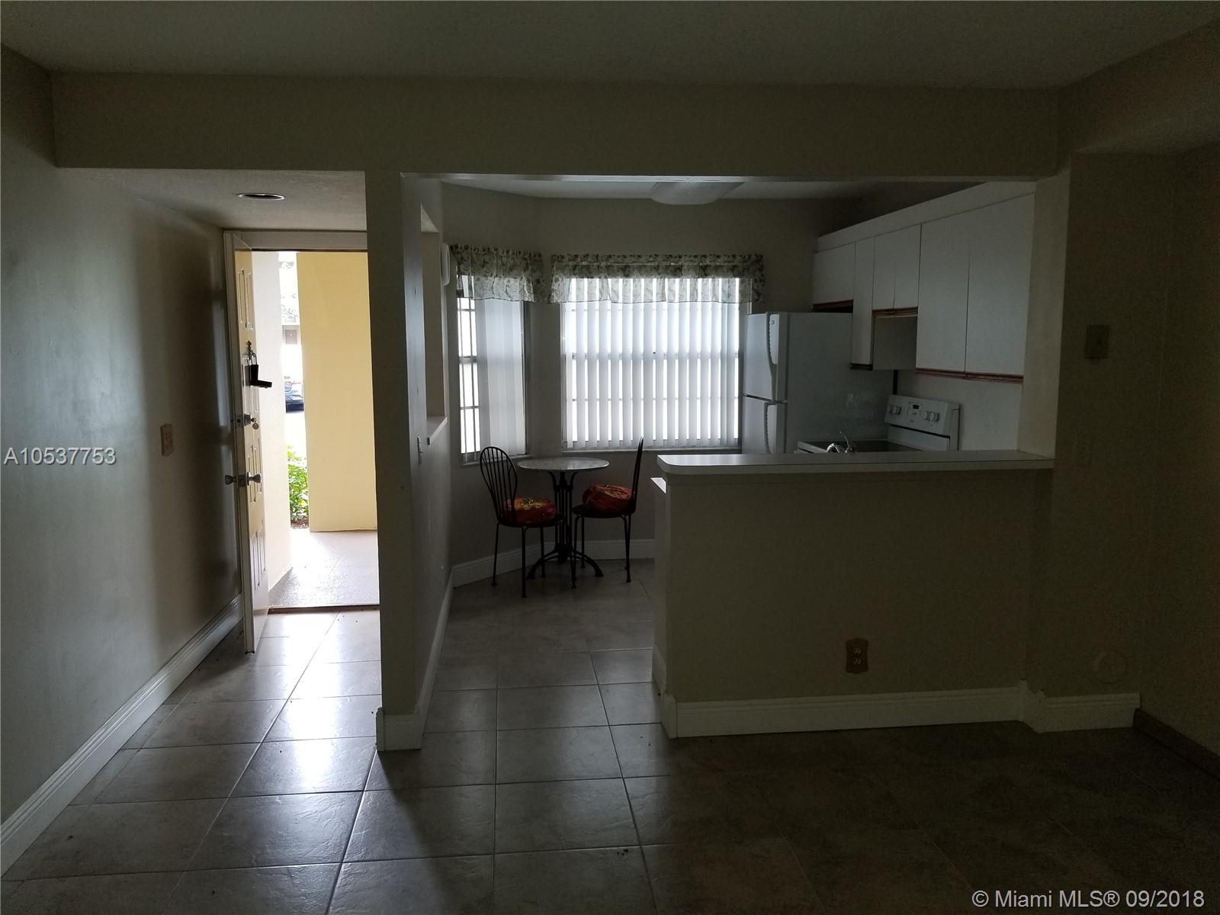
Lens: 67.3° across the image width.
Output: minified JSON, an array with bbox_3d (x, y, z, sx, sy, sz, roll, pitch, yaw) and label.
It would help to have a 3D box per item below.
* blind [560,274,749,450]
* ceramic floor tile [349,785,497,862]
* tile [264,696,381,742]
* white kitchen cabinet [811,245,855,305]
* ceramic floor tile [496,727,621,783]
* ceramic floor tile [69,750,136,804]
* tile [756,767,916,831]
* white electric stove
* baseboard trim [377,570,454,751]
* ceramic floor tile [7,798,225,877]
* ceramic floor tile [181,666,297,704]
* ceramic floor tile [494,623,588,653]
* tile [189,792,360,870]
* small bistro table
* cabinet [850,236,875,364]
[{"bbox_3d":[0.328,-0.666,6.441,1.348,1.256,0.080,-1,7,-6],"label":"blind"},{"bbox_3d":[-0.600,1.187,2.987,0.450,0.010,0.450,-1,7,-7],"label":"ceramic floor tile"},{"bbox_3d":[-1.157,1.083,3.803,0.454,0.010,0.437,-1,7,-6],"label":"tile"},{"bbox_3d":[1.630,-1.196,6.068,0.320,0.375,0.781,-1,7,-6],"label":"white kitchen cabinet"},{"bbox_3d":[-0.199,1.110,3.425,0.441,0.009,0.438,-1,7,-7],"label":"ceramic floor tile"},{"bbox_3d":[-1.807,1.144,3.288,0.081,0.012,0.439,-1,8,-6],"label":"ceramic floor tile"},{"bbox_3d":[0.747,1.172,3.141,0.450,0.010,0.450,-1,7,-7],"label":"tile"},{"bbox_3d":[1.534,0.262,5.438,0.694,1.193,0.765,-1,7,-7],"label":"white electric stove"},{"bbox_3d":[-0.924,0.895,4.590,0.167,0.136,2.341,-1,7,-7],"label":"baseboard trim"},{"bbox_3d":[-1.502,1.199,2.884,0.468,0.012,0.439,-1,8,-6],"label":"ceramic floor tile"},{"bbox_3d":[-1.651,1.034,4.200,0.450,0.010,0.450,-1,7,-7],"label":"ceramic floor tile"},{"bbox_3d":[-0.355,0.964,4.794,0.450,0.010,0.450,-1,7,-7],"label":"ceramic floor tile"},{"bbox_3d":[-1.046,1.194,2.936,0.450,0.012,0.439,-1,8,-6],"label":"tile"},{"bbox_3d":[-0.312,0.410,6.105,0.605,0.737,0.605,-1,7,-7],"label":"small bistro table"},{"bbox_3d":[1.693,-0.935,5.552,0.320,0.757,0.318,-1,7,-6],"label":"cabinet"}]

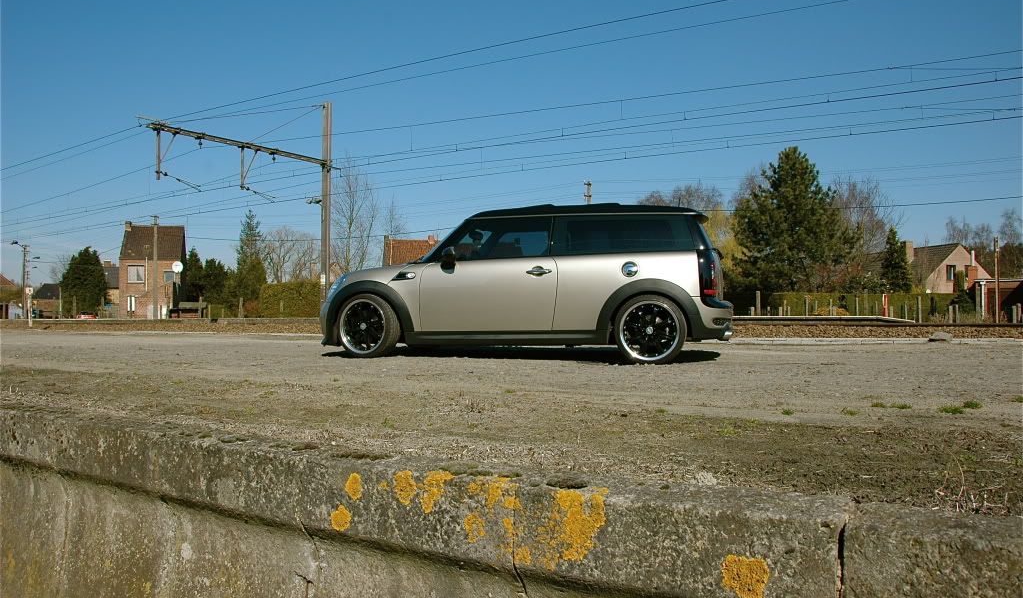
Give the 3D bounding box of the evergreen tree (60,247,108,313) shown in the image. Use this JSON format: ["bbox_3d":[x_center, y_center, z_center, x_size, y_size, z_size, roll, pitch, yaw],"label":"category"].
[{"bbox_3d":[-35.088,-0.927,63.067,3.900,6.610,3.800,0,-2,0],"label":"evergreen tree"}]

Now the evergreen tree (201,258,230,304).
[{"bbox_3d":[-23.636,-0.915,61.000,2.308,4.855,2.308,0,-1,0],"label":"evergreen tree"}]

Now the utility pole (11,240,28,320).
[{"bbox_3d":[-47.499,-1.786,74.000,1.738,7.530,0.400,0,-1,-6],"label":"utility pole"}]

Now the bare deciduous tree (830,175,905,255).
[{"bbox_3d":[24.742,-3.241,54.127,6.300,10.920,6.000,0,-2,0],"label":"bare deciduous tree"}]

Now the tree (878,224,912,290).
[{"bbox_3d":[27.554,-1.937,55.000,2.440,6.673,2.440,0,-1,0],"label":"tree"}]

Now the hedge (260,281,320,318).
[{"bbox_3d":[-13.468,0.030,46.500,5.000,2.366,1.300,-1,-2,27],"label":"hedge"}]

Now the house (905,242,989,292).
[{"bbox_3d":[35.809,-1.063,68.580,7.400,7.400,9.300,1,-2,-20],"label":"house"}]

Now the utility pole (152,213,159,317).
[{"bbox_3d":[-26.009,-2.301,56.000,0.400,7.598,0.350,0,-1,0],"label":"utility pole"}]

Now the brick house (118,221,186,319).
[{"bbox_3d":[-32.288,-2.143,69.504,5.200,9.400,5.700,1,-2,-16],"label":"brick house"}]

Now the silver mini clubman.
[{"bbox_3d":[0.092,-0.167,7.330,3.960,1.430,1.730,-1,-1,14],"label":"silver mini clubman"}]

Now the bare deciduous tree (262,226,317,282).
[{"bbox_3d":[-21.336,-2.655,74.000,5.406,8.978,5.213,0,-1,0],"label":"bare deciduous tree"}]

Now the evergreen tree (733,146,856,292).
[{"bbox_3d":[15.890,-3.392,43.122,6.700,10.380,6.500,0,-2,0],"label":"evergreen tree"}]

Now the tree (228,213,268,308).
[{"bbox_3d":[-20.310,-2.286,59.101,2.900,9.200,2.900,0,-2,0],"label":"tree"}]

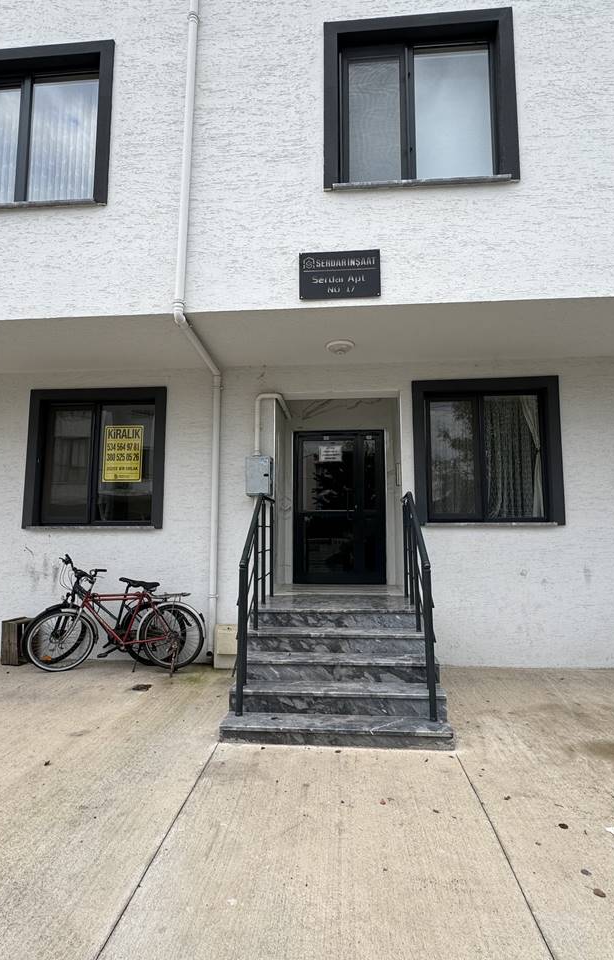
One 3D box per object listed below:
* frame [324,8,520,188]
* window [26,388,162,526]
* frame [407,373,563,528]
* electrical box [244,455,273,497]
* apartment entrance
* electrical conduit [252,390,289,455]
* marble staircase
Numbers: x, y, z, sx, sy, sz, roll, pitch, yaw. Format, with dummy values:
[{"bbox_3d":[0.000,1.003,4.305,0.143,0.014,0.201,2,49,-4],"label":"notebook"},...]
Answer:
[{"bbox_3d":[0.997,-3.354,4.671,1.672,1.657,0.200,0,-7,4],"label":"frame"},{"bbox_3d":[-2.463,-0.248,6.140,1.663,1.655,0.200,0,-7,4],"label":"window"},{"bbox_3d":[1.991,-0.308,5.795,1.593,1.639,0.200,0,-7,4],"label":"frame"},{"bbox_3d":[-0.532,-0.023,5.815,0.256,0.434,0.190,0,-7,4],"label":"electrical box"},{"bbox_3d":[0.425,0.352,6.868,1.210,2.022,0.090,0,-7,4],"label":"apartment entrance"},{"bbox_3d":[-0.397,-0.573,6.342,0.293,0.733,0.990,0,-7,4],"label":"electrical conduit"},{"bbox_3d":[0.271,1.501,4.513,1.527,0.722,2.233,0,-7,4],"label":"marble staircase"}]

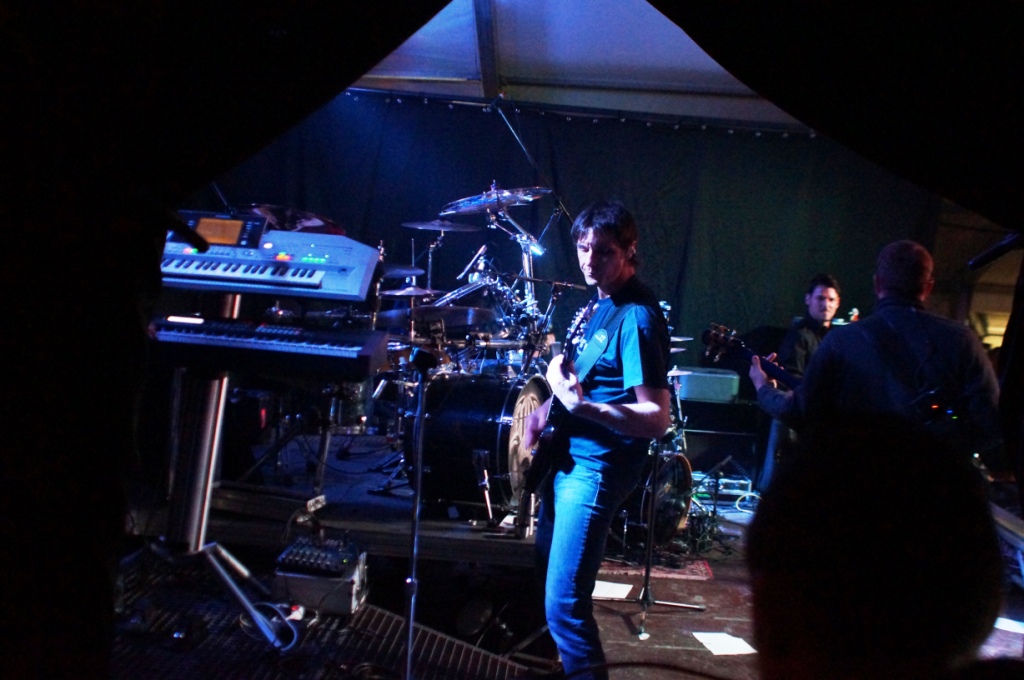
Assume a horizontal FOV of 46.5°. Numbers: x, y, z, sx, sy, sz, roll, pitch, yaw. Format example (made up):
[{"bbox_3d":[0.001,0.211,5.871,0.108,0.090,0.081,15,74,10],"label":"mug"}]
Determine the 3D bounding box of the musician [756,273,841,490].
[{"bbox_3d":[1.550,0.510,6.100,0.600,1.700,0.450,3,2,-12],"label":"musician"}]

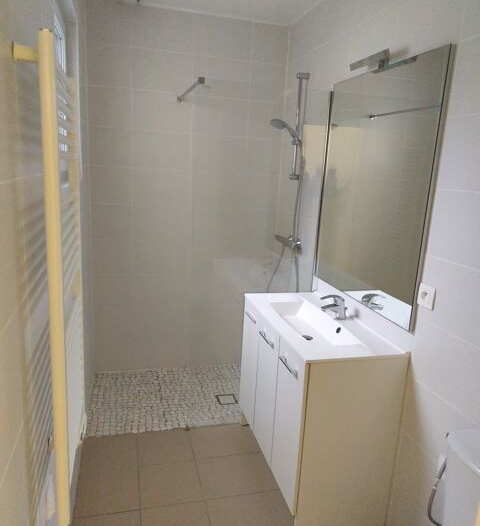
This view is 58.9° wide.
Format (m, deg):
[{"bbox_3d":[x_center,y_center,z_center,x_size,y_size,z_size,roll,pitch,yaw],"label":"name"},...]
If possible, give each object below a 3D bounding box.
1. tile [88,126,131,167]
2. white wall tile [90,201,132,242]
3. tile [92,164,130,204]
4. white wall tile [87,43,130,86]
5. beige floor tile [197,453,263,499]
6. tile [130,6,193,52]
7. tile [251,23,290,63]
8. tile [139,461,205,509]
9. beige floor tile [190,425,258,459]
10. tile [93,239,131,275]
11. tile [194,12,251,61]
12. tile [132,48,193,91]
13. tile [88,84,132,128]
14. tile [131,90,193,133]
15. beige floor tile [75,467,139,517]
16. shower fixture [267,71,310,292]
[{"bbox_3d":[-0.857,-0.767,2.818,0.273,0.250,0.010,0,13,-15],"label":"tile"},{"bbox_3d":[-0.883,-0.279,2.926,0.273,0.250,0.010,0,13,-15],"label":"white wall tile"},{"bbox_3d":[-0.870,-0.523,2.872,0.273,0.250,0.010,0,13,-15],"label":"tile"},{"bbox_3d":[-0.832,-1.255,2.719,0.275,0.251,0.010,0,13,-15],"label":"white wall tile"},{"bbox_3d":[-0.062,1.091,2.186,0.293,0.010,0.293,0,13,-15],"label":"beige floor tile"},{"bbox_3d":[-0.494,-1.503,2.743,0.400,0.254,0.010,0,13,-15],"label":"tile"},{"bbox_3d":[0.216,-1.510,2.943,0.268,0.257,0.010,0,13,-15],"label":"tile"},{"bbox_3d":[-0.344,1.093,2.109,0.293,0.010,0.293,0,13,-15],"label":"tile"},{"bbox_3d":[-0.120,1.028,2.457,0.318,0.010,0.281,0,13,-15],"label":"beige floor tile"},{"bbox_3d":[-0.895,-0.035,2.980,0.273,0.250,0.010,0,13,-15],"label":"tile"},{"bbox_3d":[-0.107,-1.508,2.856,0.400,0.257,0.010,0,13,-15],"label":"tile"},{"bbox_3d":[-0.506,-1.258,2.807,0.400,0.251,0.010,0,13,-15],"label":"tile"},{"bbox_3d":[-0.845,-1.011,2.773,0.275,0.251,0.010,0,13,-15],"label":"tile"},{"bbox_3d":[-0.519,-1.013,2.861,0.400,0.251,0.010,0,13,-15],"label":"tile"},{"bbox_3d":[-0.629,1.094,2.034,0.290,0.010,0.290,0,13,-15],"label":"beige floor tile"},{"bbox_3d":[0.274,-0.462,2.766,0.235,1.460,0.280,0,13,-15],"label":"shower fixture"}]

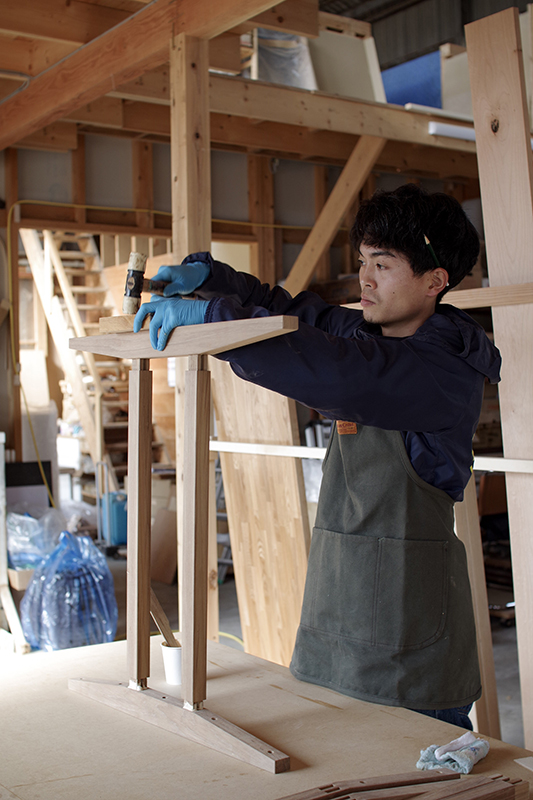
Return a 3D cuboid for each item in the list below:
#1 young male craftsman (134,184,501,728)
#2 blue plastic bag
[{"bbox_3d":[0.107,0.430,1.920,0.740,1.710,0.520,-1,0,-33],"label":"young male craftsman"},{"bbox_3d":[-1.020,0.985,5.180,0.500,0.610,0.470,-1,0,-17],"label":"blue plastic bag"}]

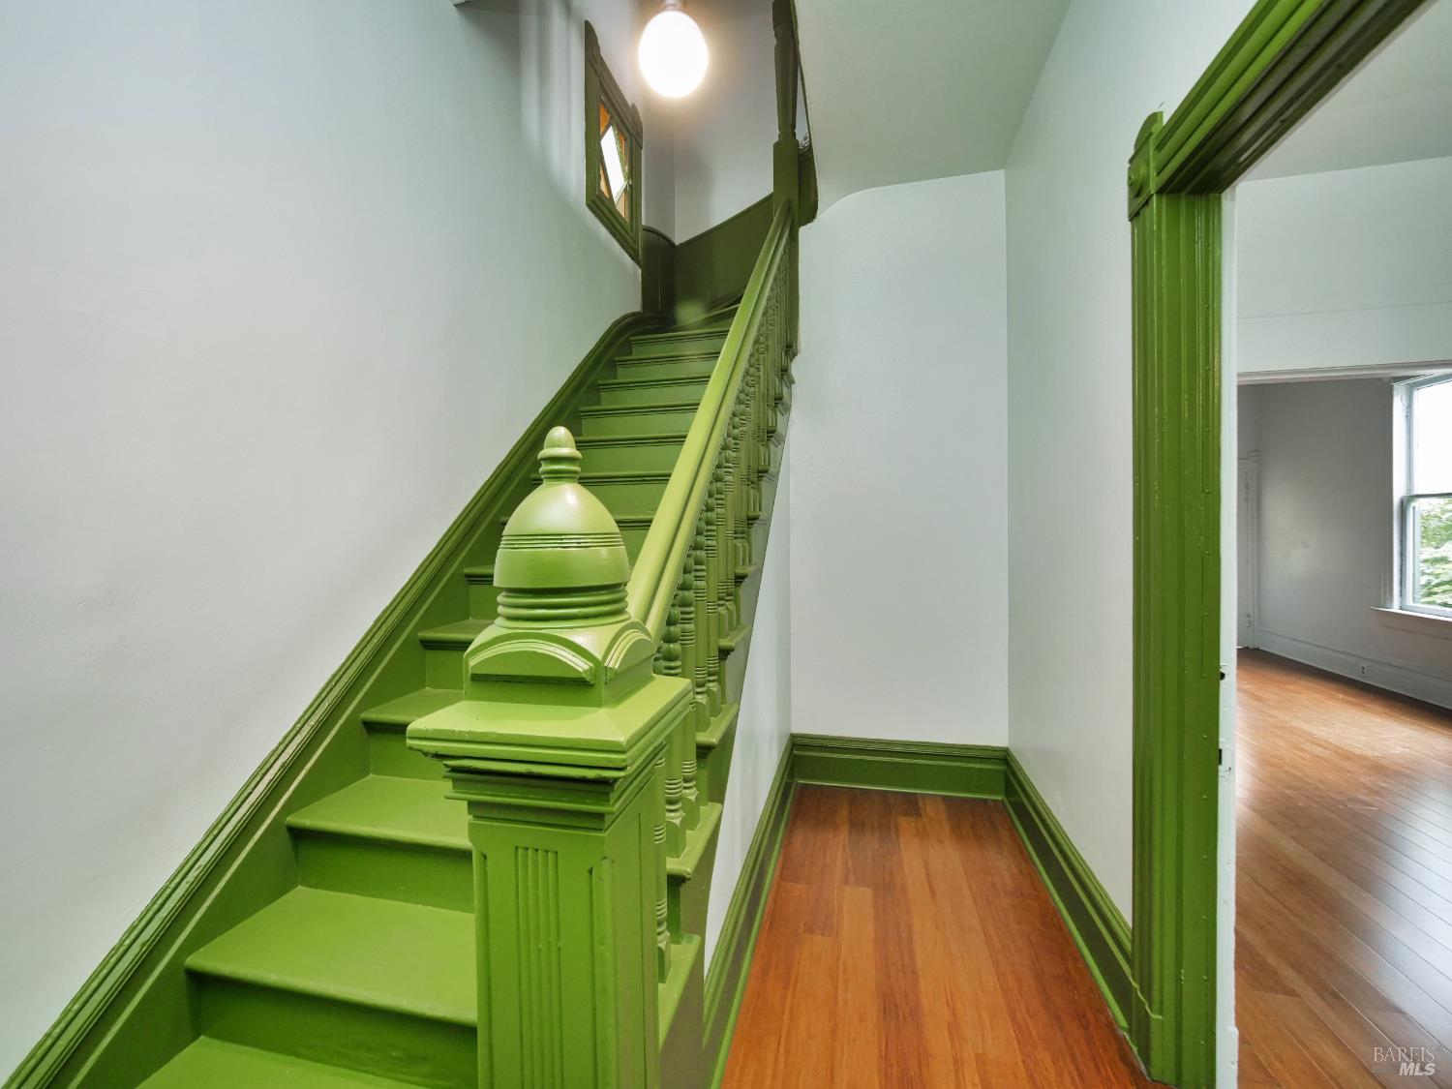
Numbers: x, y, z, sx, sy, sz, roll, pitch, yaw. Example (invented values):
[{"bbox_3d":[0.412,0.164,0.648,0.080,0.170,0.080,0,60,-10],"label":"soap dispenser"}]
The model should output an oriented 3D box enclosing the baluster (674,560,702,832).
[{"bbox_3d":[-0.093,0.349,1.440,0.047,0.693,0.047,0,1,13],"label":"baluster"}]

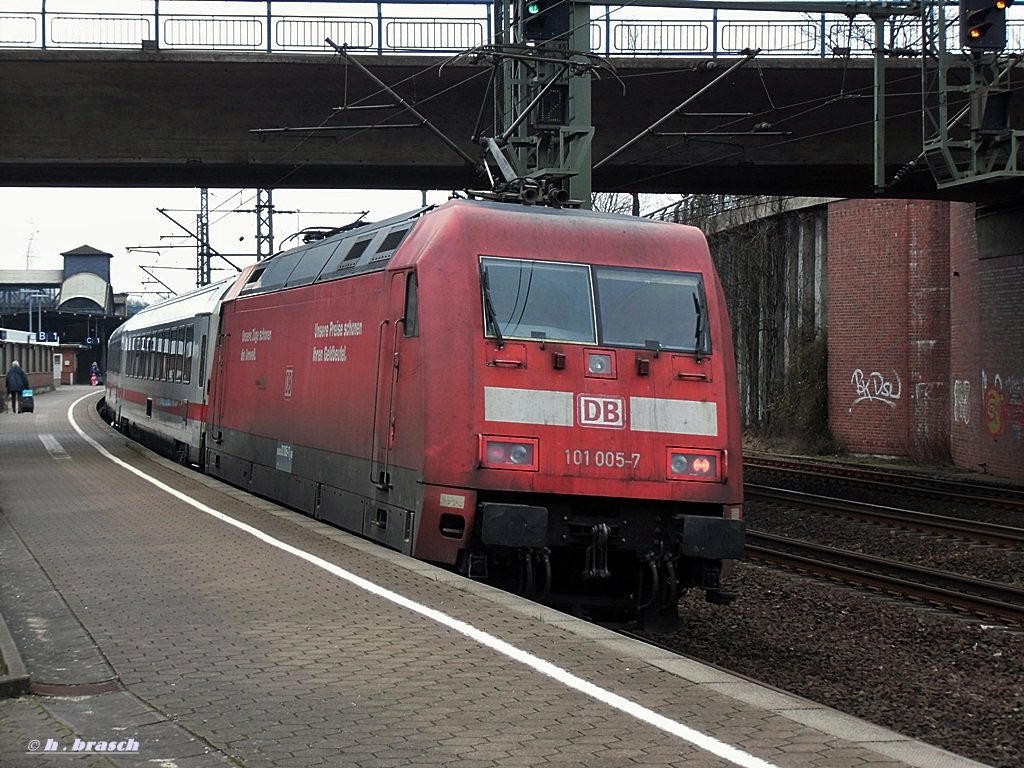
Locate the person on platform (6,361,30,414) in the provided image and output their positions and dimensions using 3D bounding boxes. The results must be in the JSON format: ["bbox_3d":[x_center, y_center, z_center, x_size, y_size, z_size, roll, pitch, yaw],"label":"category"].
[{"bbox_3d":[-15.541,0.104,80.000,0.640,1.660,0.450,0,1,-7],"label":"person on platform"}]

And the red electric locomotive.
[{"bbox_3d":[-1.256,0.214,30.542,2.970,3.900,19.100,4,0,-13],"label":"red electric locomotive"}]

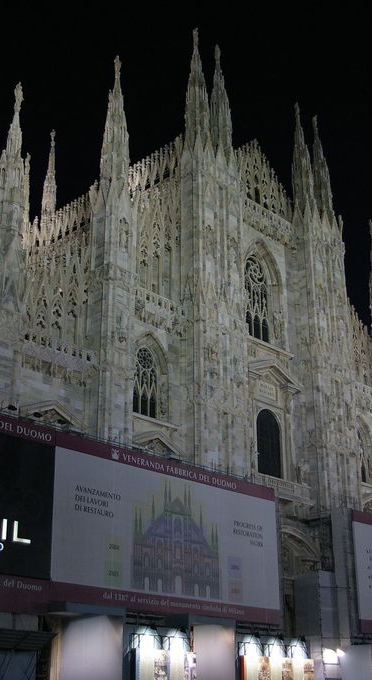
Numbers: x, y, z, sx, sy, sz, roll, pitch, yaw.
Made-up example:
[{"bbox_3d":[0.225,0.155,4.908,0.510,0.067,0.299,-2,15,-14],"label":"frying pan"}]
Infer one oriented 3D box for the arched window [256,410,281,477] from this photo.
[{"bbox_3d":[7.202,8.933,74.316,0.400,6.020,3.200,-22,-31,40],"label":"arched window"}]

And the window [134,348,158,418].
[{"bbox_3d":[-3.148,3.185,65.878,0.400,5.600,2.440,-22,-31,40],"label":"window"}]

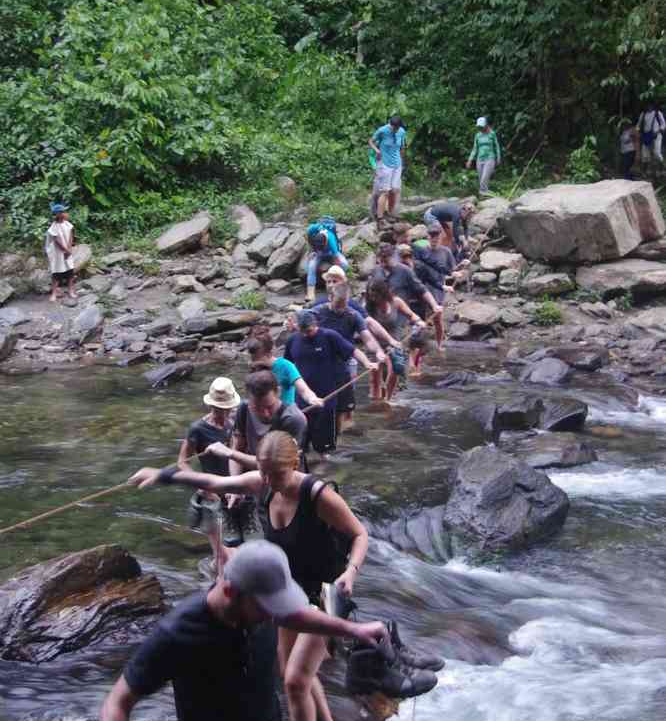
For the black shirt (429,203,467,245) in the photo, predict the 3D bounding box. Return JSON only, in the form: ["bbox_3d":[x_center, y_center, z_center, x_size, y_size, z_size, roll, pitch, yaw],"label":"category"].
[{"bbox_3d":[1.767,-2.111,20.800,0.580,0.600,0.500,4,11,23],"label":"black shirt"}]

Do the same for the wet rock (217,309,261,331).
[{"bbox_3d":[-1.341,-0.568,19.300,0.640,0.290,0.480,0,10,0],"label":"wet rock"}]

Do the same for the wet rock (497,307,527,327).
[{"bbox_3d":[2.416,-0.579,18.300,0.380,0.210,0.320,0,10,0],"label":"wet rock"}]

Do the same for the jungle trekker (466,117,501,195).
[{"bbox_3d":[2.911,-3.956,26.300,0.600,1.580,0.420,3,10,17],"label":"jungle trekker"}]

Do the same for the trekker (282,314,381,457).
[{"bbox_3d":[-0.013,0.332,12.200,0.820,1.580,0.500,-1,10,-9],"label":"trekker"}]

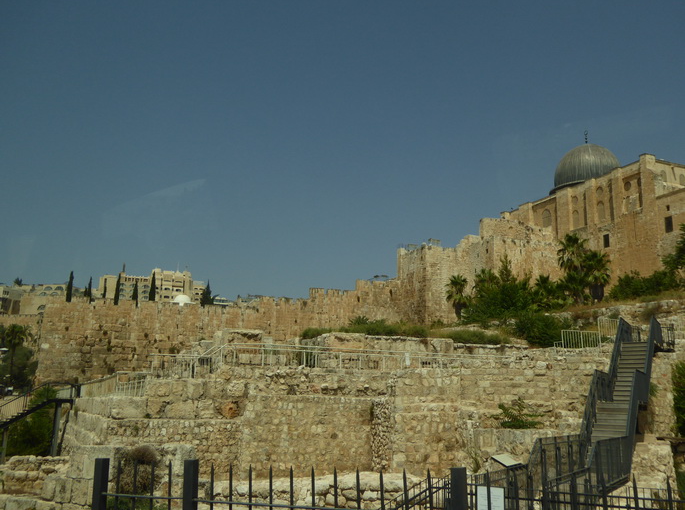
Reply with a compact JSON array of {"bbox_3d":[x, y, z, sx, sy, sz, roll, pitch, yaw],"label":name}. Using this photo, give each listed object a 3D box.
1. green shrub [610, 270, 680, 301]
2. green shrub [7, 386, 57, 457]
[{"bbox_3d":[25.203,2.554,58.000,5.900,2.400,3.200,0,-11,0],"label":"green shrub"},{"bbox_3d":[-16.665,8.947,37.000,2.800,3.800,2.500,0,-11,0],"label":"green shrub"}]

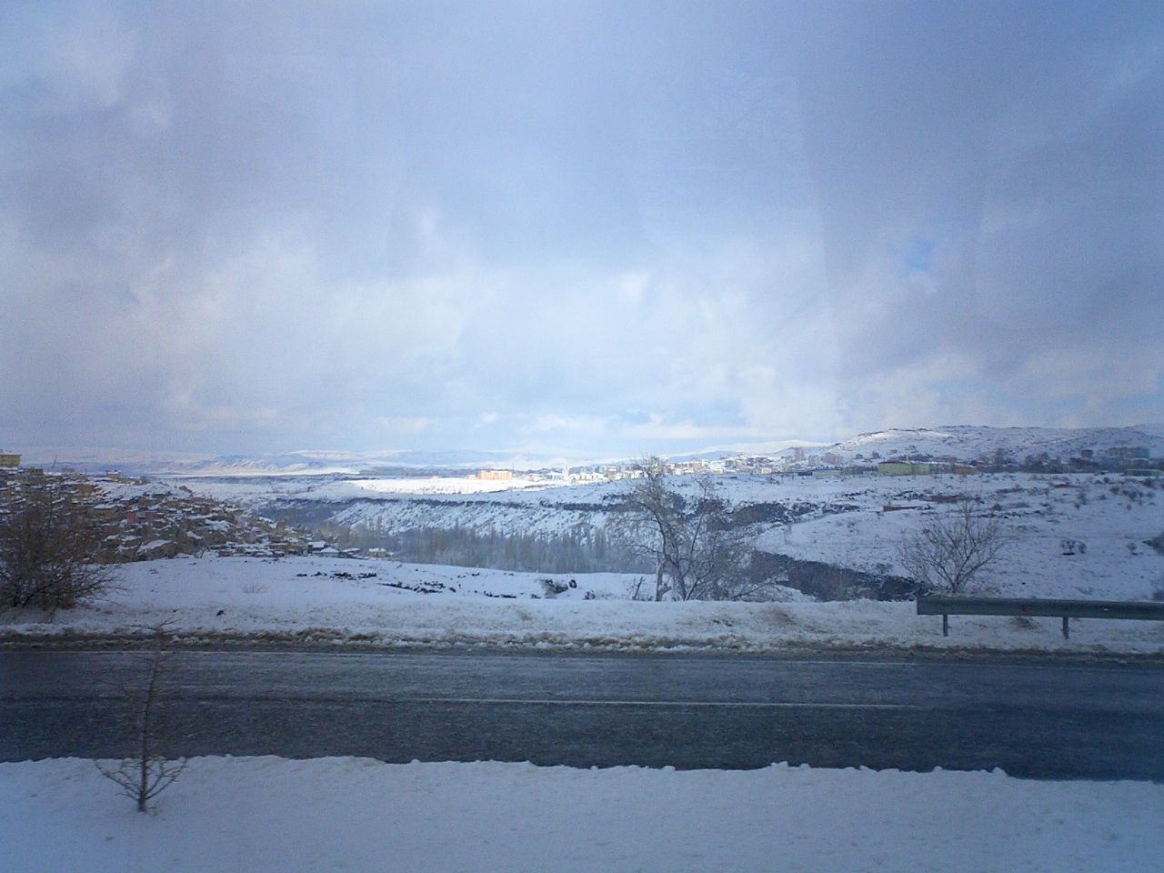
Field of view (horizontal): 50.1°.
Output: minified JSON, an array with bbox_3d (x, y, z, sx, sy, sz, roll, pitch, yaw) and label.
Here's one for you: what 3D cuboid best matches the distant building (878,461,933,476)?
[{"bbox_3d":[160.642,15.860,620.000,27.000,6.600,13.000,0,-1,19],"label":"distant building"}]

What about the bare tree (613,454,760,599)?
[{"bbox_3d":[2.701,2.467,32.000,3.650,3.900,3.400,0,-1,0],"label":"bare tree"}]

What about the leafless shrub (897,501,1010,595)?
[{"bbox_3d":[7.912,2.392,26.500,2.350,2.050,2.100,0,-1,0],"label":"leafless shrub"}]

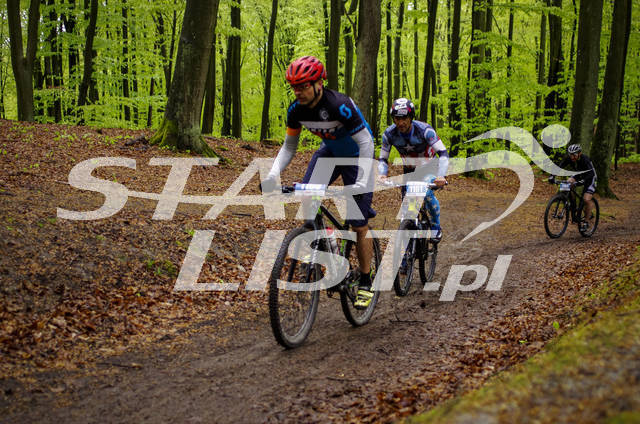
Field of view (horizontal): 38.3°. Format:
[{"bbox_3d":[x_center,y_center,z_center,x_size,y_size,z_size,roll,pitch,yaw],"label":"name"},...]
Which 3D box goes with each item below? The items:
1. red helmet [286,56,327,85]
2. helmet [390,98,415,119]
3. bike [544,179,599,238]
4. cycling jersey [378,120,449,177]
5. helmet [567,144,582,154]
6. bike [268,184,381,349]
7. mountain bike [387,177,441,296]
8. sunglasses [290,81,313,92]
[{"bbox_3d":[-0.081,-0.870,5.670,0.215,0.170,0.285,6,19,38],"label":"red helmet"},{"bbox_3d":[0.783,-0.975,8.720,0.215,0.170,0.280,3,23,16],"label":"helmet"},{"bbox_3d":[4.237,-0.060,15.357,0.700,1.020,1.830,7,5,42],"label":"bike"},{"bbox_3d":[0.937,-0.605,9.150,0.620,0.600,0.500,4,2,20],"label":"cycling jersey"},{"bbox_3d":[4.286,-1.050,15.500,0.210,0.165,0.275,5,8,40],"label":"helmet"},{"bbox_3d":[0.087,0.310,5.979,0.700,1.020,1.820,3,2,23],"label":"bike"},{"bbox_3d":[0.977,0.251,9.101,0.690,1.060,1.820,4,3,18],"label":"mountain bike"},{"bbox_3d":[-0.095,-0.770,5.630,0.145,0.050,0.140,6,19,38],"label":"sunglasses"}]

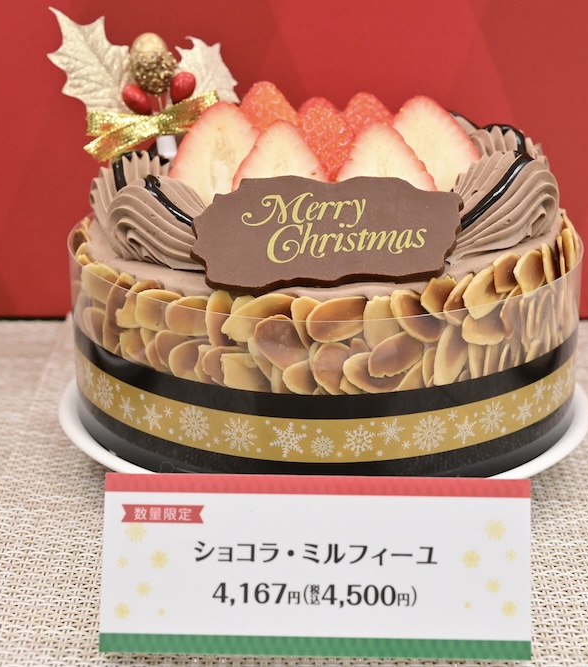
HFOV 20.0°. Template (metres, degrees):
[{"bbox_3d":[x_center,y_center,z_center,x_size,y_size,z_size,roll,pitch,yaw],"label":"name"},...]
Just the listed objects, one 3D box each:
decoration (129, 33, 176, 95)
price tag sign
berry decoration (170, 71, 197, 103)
[{"bbox_3d":[-0.042,-0.080,0.495,0.014,0.018,0.014,-9,22,3],"label":"decoration"},{"bbox_3d":[0.005,0.056,0.399,0.102,0.042,0.003,1,-10,1],"label":"price tag sign"},{"bbox_3d":[-0.033,-0.074,0.497,0.007,0.010,0.007,22,20,-9],"label":"berry decoration"}]

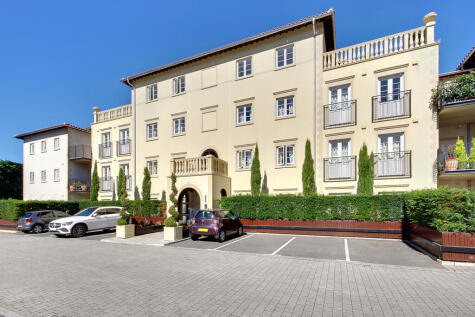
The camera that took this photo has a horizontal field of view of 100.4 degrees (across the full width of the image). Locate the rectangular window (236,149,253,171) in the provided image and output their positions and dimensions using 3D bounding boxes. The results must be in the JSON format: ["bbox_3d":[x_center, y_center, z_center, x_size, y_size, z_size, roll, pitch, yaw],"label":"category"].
[{"bbox_3d":[0.461,0.101,13.276,1.140,1.254,0.150,-2,-5,22],"label":"rectangular window"}]

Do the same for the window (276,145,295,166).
[{"bbox_3d":[2.973,-0.173,12.266,1.113,1.189,0.150,-2,-5,22],"label":"window"}]

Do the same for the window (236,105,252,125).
[{"bbox_3d":[0.501,-3.120,14.106,1.183,1.375,0.150,-2,-6,21],"label":"window"}]

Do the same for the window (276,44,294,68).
[{"bbox_3d":[3.150,-6.704,13.077,1.185,1.387,0.150,-2,-6,21],"label":"window"}]

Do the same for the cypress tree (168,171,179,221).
[{"bbox_3d":[-3.145,1.984,9.700,0.550,2.400,0.550,-2,-5,24],"label":"cypress tree"}]

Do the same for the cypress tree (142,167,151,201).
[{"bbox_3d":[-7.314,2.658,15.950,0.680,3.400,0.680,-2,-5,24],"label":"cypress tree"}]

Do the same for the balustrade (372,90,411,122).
[{"bbox_3d":[7.593,-2.511,9.750,1.530,1.280,0.280,-2,-5,24],"label":"balustrade"}]

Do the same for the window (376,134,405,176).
[{"bbox_3d":[7.964,-0.181,10.260,1.208,2.150,0.150,-2,-5,22],"label":"window"}]

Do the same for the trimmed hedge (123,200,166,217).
[{"bbox_3d":[-7.083,3.826,15.000,4.700,1.300,0.900,-2,-5,24],"label":"trimmed hedge"}]

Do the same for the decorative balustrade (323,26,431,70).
[{"bbox_3d":[7.178,-5.790,10.576,4.849,1.068,0.280,-2,-5,22],"label":"decorative balustrade"}]

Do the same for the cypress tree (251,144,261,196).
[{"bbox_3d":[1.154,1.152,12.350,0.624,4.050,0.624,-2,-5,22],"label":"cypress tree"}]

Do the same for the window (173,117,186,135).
[{"bbox_3d":[-4.701,-2.582,16.125,1.113,1.368,0.150,-2,-6,21],"label":"window"}]

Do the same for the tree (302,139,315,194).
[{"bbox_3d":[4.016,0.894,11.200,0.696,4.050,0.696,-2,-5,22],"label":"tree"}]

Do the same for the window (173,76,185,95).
[{"bbox_3d":[-4.710,-5.922,16.129,1.133,1.385,0.150,-2,-6,21],"label":"window"}]

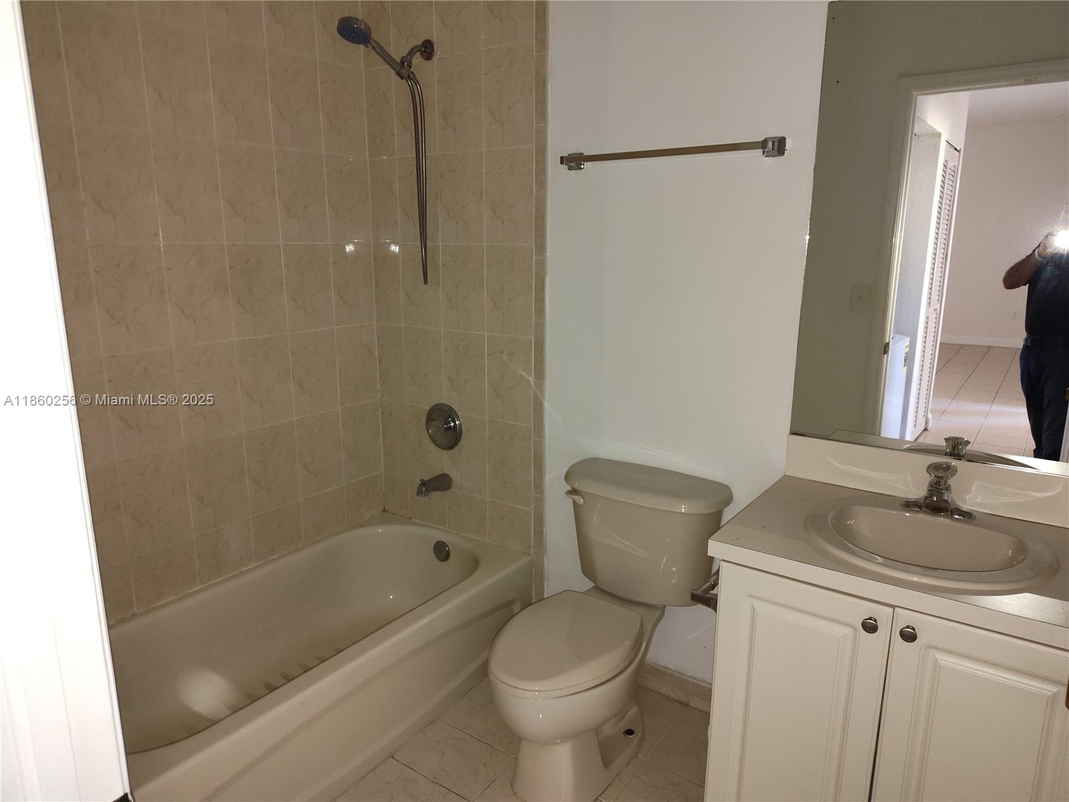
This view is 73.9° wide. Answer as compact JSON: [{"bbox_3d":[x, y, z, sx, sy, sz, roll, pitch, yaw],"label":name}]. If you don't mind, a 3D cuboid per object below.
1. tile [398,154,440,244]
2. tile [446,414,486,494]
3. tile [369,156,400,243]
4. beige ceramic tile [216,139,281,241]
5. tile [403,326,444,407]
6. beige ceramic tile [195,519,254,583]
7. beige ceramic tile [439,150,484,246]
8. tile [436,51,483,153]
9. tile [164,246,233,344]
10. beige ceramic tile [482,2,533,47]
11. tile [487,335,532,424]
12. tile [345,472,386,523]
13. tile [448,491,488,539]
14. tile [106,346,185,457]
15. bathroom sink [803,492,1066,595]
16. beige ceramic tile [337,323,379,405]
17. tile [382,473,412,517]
[{"bbox_3d":[-0.411,-0.718,2.543,0.200,0.301,0.010,9,15,34],"label":"tile"},{"bbox_3d":[-0.250,0.197,2.634,0.200,0.301,0.010,9,15,34],"label":"tile"},{"bbox_3d":[-0.558,-0.744,2.651,0.145,0.302,0.010,9,16,34],"label":"tile"},{"bbox_3d":[-0.913,-0.661,2.282,0.010,0.302,0.200,9,15,34],"label":"beige ceramic tile"},{"bbox_3d":[-0.414,-0.125,2.678,0.200,0.301,0.010,9,15,34],"label":"tile"},{"bbox_3d":[-1.037,0.500,2.383,0.010,0.169,0.201,9,15,34],"label":"beige ceramic tile"},{"bbox_3d":[-0.248,-0.697,2.445,0.201,0.304,0.010,9,15,34],"label":"beige ceramic tile"},{"bbox_3d":[-0.245,-0.989,2.364,0.200,0.301,0.010,9,15,34],"label":"tile"},{"bbox_3d":[-1.032,-0.328,2.189,0.010,0.303,0.201,9,16,34],"label":"tile"},{"bbox_3d":[-0.078,-1.264,2.192,0.201,0.303,0.010,9,16,34],"label":"beige ceramic tile"},{"bbox_3d":[-0.084,-0.073,2.460,0.200,0.302,0.010,9,16,34],"label":"tile"},{"bbox_3d":[-0.686,0.390,2.861,0.010,0.171,0.201,9,15,34],"label":"tile"},{"bbox_3d":[-0.252,0.428,2.700,0.201,0.163,0.010,9,15,34],"label":"tile"},{"bbox_3d":[-1.149,0.007,2.095,0.010,0.303,0.201,9,16,34],"label":"tile"},{"bbox_3d":[0.847,0.372,1.560,0.485,0.175,0.485,9,15,34],"label":"bathroom sink"},{"bbox_3d":[-0.684,-0.139,2.734,0.010,0.301,0.200,9,15,34],"label":"beige ceramic tile"},{"bbox_3d":[-0.563,0.380,2.909,0.144,0.168,0.010,9,16,34],"label":"tile"}]

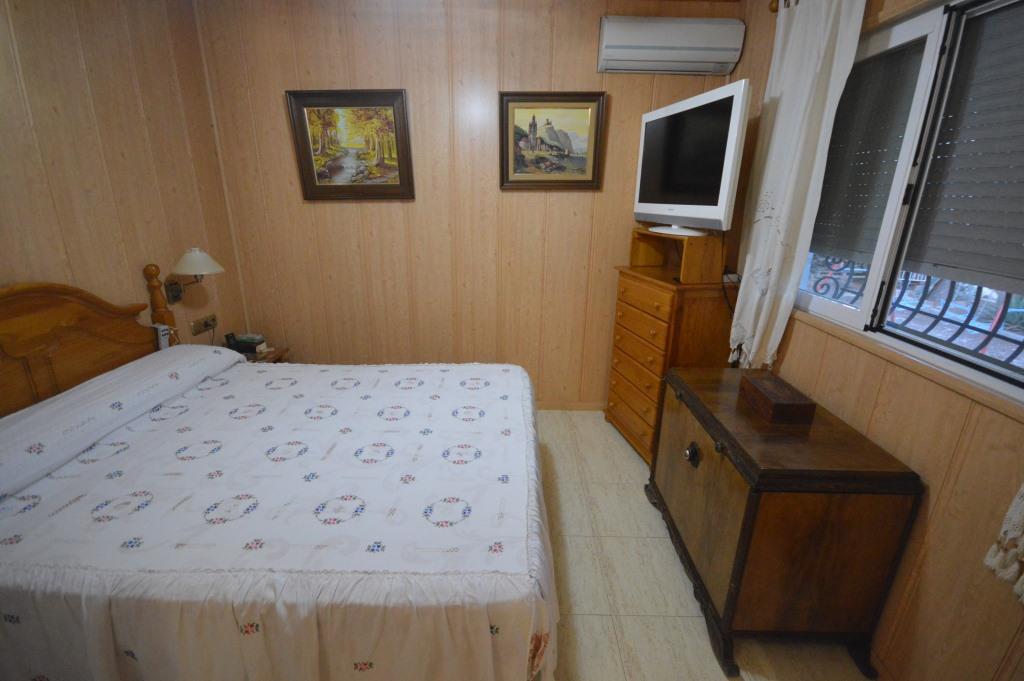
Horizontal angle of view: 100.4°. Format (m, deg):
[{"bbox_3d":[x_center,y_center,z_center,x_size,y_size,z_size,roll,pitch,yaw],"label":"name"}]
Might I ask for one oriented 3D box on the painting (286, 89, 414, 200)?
[{"bbox_3d":[-1.002,-1.215,2.682,0.721,0.632,0.046,1,19,1],"label":"painting"}]

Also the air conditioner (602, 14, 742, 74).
[{"bbox_3d":[0.882,-1.681,2.388,0.755,0.281,0.194,1,19,1],"label":"air conditioner"}]

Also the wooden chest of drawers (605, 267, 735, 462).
[{"bbox_3d":[0.958,0.137,2.683,0.428,1.102,0.658,-5,19,-14],"label":"wooden chest of drawers"}]

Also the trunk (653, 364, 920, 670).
[{"bbox_3d":[0.983,0.630,1.758,0.495,0.755,0.908,0,18,-1],"label":"trunk"}]

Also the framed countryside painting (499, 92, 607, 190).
[{"bbox_3d":[0.249,-1.224,2.641,0.643,0.556,0.046,1,19,1],"label":"framed countryside painting"}]

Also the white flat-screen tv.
[{"bbox_3d":[0.944,-0.925,2.325,0.255,0.668,0.918,-4,19,-11],"label":"white flat-screen tv"}]

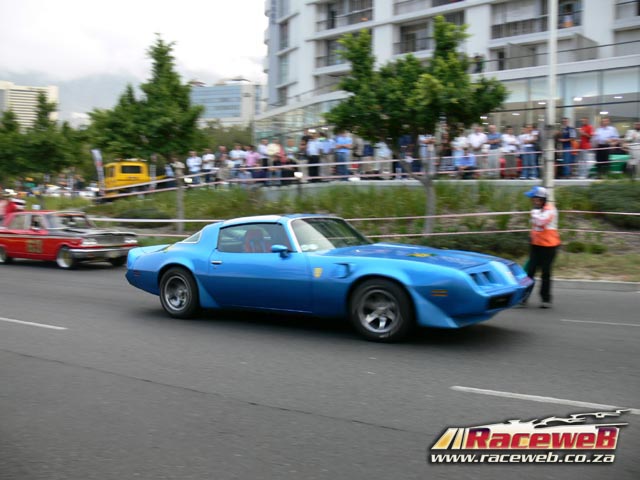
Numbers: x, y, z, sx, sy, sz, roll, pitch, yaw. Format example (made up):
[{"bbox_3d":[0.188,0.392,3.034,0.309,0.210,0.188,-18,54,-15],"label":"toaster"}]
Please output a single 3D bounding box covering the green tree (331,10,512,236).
[{"bbox_3d":[2.170,-2.526,14.400,4.000,4.900,3.800,0,2,0],"label":"green tree"}]

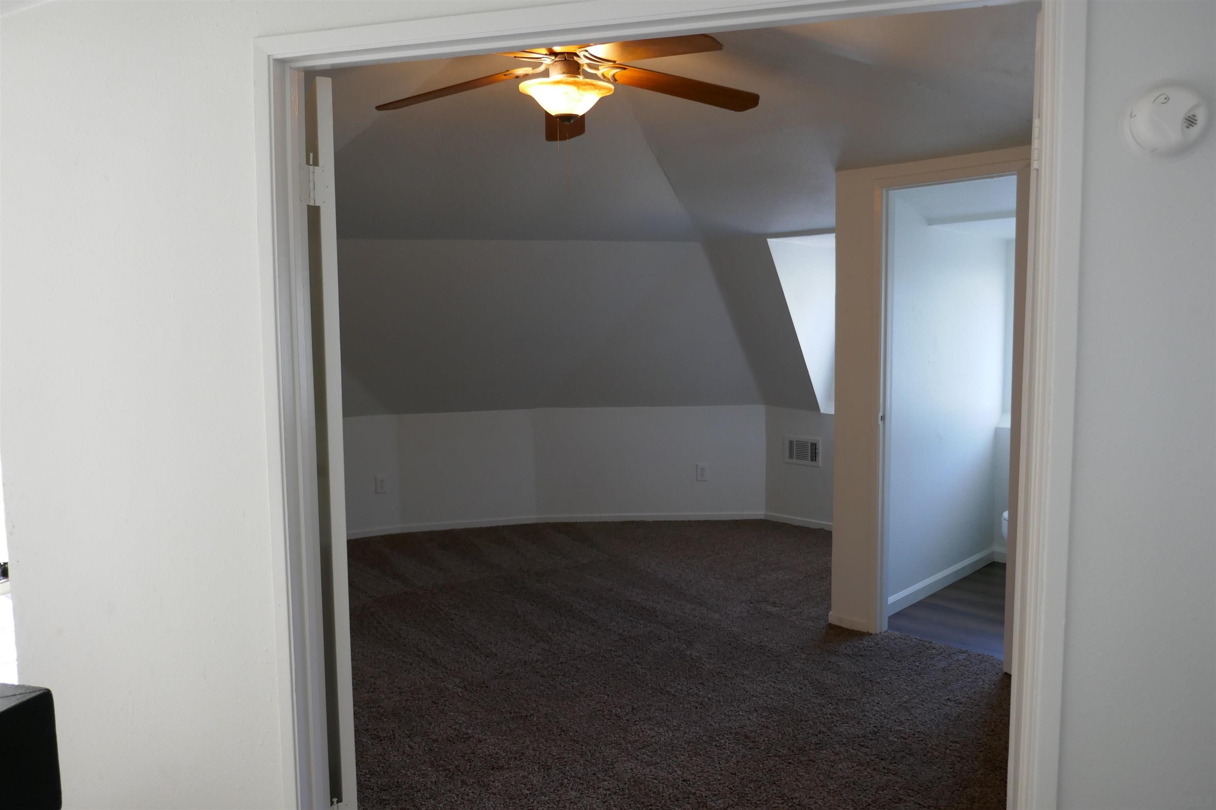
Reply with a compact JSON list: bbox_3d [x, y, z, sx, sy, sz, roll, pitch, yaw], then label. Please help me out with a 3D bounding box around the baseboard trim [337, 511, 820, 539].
[{"bbox_3d":[-0.122,0.872,6.143,3.416,0.060,0.434,-1,5,-2],"label":"baseboard trim"}]

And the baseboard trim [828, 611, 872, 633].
[{"bbox_3d":[1.165,1.053,4.056,0.226,0.060,0.016,5,7,45],"label":"baseboard trim"}]

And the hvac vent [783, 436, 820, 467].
[{"bbox_3d":[1.400,0.336,6.110,0.025,0.205,0.300,-6,7,-45],"label":"hvac vent"}]

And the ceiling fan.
[{"bbox_3d":[-0.126,-1.098,2.647,1.280,0.435,1.260,0,5,0],"label":"ceiling fan"}]

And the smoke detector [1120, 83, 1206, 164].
[{"bbox_3d":[0.887,-0.449,1.343,0.123,0.123,0.042,1,5,15],"label":"smoke detector"}]

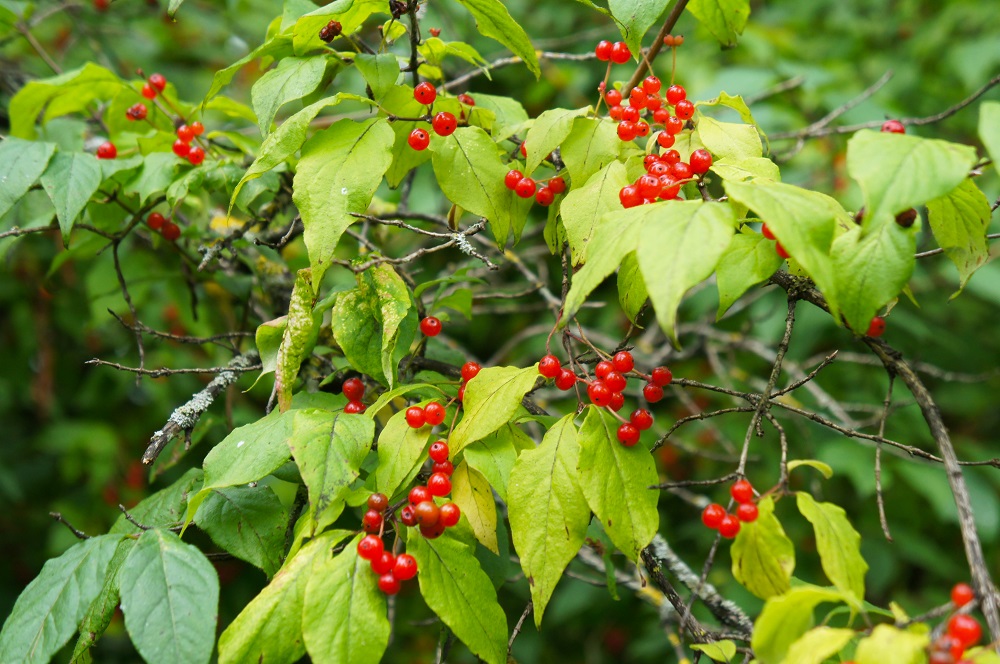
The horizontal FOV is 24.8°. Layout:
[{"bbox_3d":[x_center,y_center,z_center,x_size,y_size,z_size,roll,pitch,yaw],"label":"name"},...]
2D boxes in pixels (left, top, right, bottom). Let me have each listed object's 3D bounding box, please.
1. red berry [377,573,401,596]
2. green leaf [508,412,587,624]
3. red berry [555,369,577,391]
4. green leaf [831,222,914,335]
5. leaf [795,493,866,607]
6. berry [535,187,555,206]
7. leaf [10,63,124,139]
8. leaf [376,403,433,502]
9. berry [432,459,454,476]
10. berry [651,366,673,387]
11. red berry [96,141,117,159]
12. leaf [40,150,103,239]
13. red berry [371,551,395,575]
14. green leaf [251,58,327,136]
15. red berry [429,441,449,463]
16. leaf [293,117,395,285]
[{"bbox_3d":[-0.040,0.091,0.825,0.008,0.008,0.008,0,8,0],"label":"red berry"},{"bbox_3d":[0.020,0.066,0.805,0.027,0.077,0.013,8,-15,6],"label":"green leaf"},{"bbox_3d":[0.023,0.017,0.810,0.008,0.008,0.008,0,10,0],"label":"red berry"},{"bbox_3d":[0.138,-0.021,0.840,0.030,0.054,0.010,8,-32,0],"label":"green leaf"},{"bbox_3d":[0.122,0.080,0.840,0.018,0.050,0.013,-27,-20,0],"label":"leaf"},{"bbox_3d":[0.017,-0.051,0.860,0.008,0.008,0.008,0,8,0],"label":"berry"},{"bbox_3d":[-0.179,-0.096,0.940,0.047,0.031,0.027,0,7,0],"label":"leaf"},{"bbox_3d":[-0.031,0.042,0.807,0.018,0.041,0.009,23,-22,10],"label":"leaf"},{"bbox_3d":[-0.021,0.050,0.835,0.008,0.008,0.008,0,8,0],"label":"berry"},{"bbox_3d":[0.058,0.016,0.820,0.008,0.007,0.008,0,10,0],"label":"berry"},{"bbox_3d":[-0.155,-0.072,0.900,0.008,0.008,0.008,0,10,0],"label":"red berry"},{"bbox_3d":[-0.189,-0.059,1.000,0.027,0.048,0.014,4,-32,0],"label":"leaf"},{"bbox_3d":[-0.041,0.081,0.800,0.008,0.008,0.008,0,7,0],"label":"red berry"},{"bbox_3d":[-0.080,-0.089,0.860,0.019,0.041,0.008,39,-25,0],"label":"green leaf"},{"bbox_3d":[-0.022,0.042,0.800,0.007,0.008,0.007,0,10,0],"label":"red berry"},{"bbox_3d":[-0.059,-0.050,0.860,0.032,0.075,0.016,21,-28,0],"label":"leaf"}]

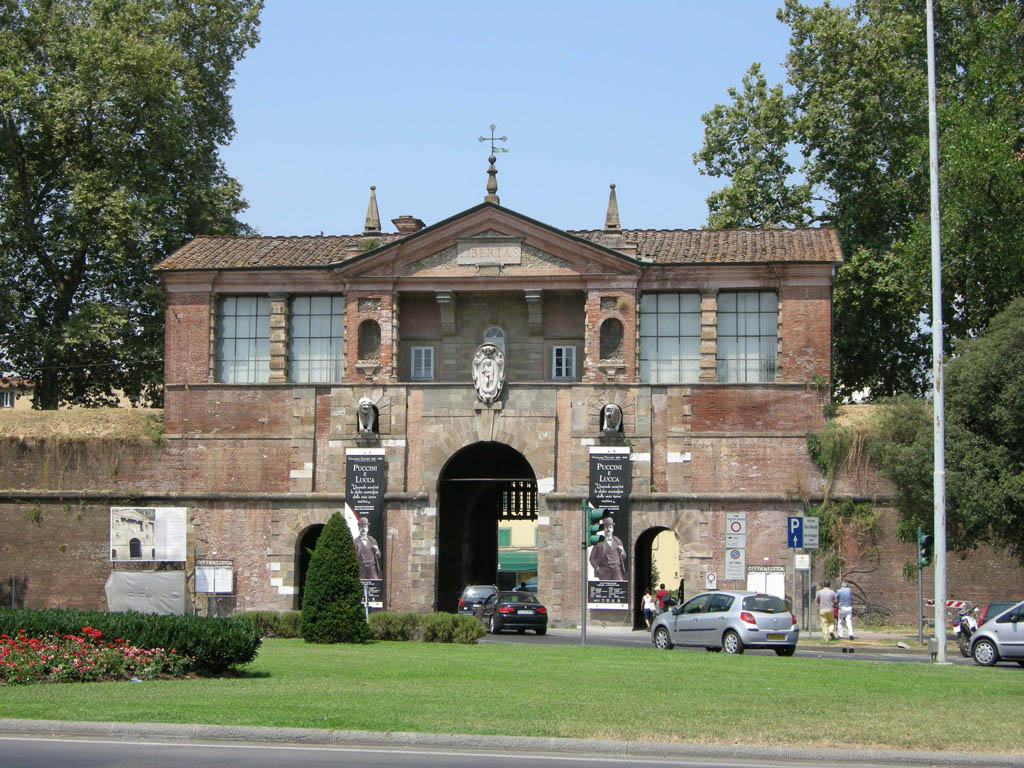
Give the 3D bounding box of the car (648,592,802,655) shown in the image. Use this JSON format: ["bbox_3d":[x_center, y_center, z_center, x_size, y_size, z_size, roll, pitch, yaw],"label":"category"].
[{"bbox_3d":[4.925,5.625,43.243,1.720,1.490,3.980,4,-8,-32],"label":"car"}]

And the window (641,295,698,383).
[{"bbox_3d":[5.845,-1.726,68.067,2.293,3.445,0.200,0,-6,6],"label":"window"}]

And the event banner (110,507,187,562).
[{"bbox_3d":[-13.615,5.647,68.751,2.927,2.029,0.080,0,-6,6],"label":"event banner"}]

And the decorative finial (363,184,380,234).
[{"bbox_3d":[-5.415,-6.720,70.838,0.705,1.924,0.660,0,-6,6],"label":"decorative finial"}]

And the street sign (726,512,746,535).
[{"bbox_3d":[7.344,4.564,60.000,0.660,0.710,0.050,0,-6,7],"label":"street sign"}]

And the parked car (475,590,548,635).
[{"bbox_3d":[0.013,7.515,60.498,1.790,1.380,4.550,2,-6,-10],"label":"parked car"}]

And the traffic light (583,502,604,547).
[{"bbox_3d":[2.183,3.669,47.384,0.420,1.060,0.340,-4,-8,35],"label":"traffic light"}]

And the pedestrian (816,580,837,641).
[{"bbox_3d":[9.134,6.570,53.099,0.550,1.753,0.450,0,-6,6],"label":"pedestrian"}]

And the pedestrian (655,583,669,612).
[{"bbox_3d":[5.414,8.116,66.406,0.500,1.740,0.400,0,-6,6],"label":"pedestrian"}]

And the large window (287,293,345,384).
[{"bbox_3d":[-7.412,-1.725,69.539,2.239,3.443,0.200,0,-6,6],"label":"large window"}]

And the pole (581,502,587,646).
[{"bbox_3d":[1.860,4.880,47.250,0.110,3.754,0.110,0,-6,0],"label":"pole"}]

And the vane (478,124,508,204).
[{"bbox_3d":[-0.701,-8.321,69.531,1.146,3.093,0.570,0,-6,6],"label":"vane"}]

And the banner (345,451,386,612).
[{"bbox_3d":[-5.484,5.418,68.657,1.557,5.992,0.060,0,-6,6],"label":"banner"}]

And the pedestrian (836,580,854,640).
[{"bbox_3d":[9.825,6.663,54.093,0.530,1.730,0.420,0,-6,6],"label":"pedestrian"}]

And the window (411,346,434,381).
[{"bbox_3d":[-3.434,-0.787,70.379,0.931,1.314,0.150,0,-6,6],"label":"window"}]

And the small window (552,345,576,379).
[{"bbox_3d":[1.978,-0.801,69.097,0.907,1.272,0.150,0,-6,6],"label":"small window"}]

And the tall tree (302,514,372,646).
[{"bbox_3d":[-4.792,5.254,49.800,1.870,3.500,1.870,0,-6,6],"label":"tall tree"}]

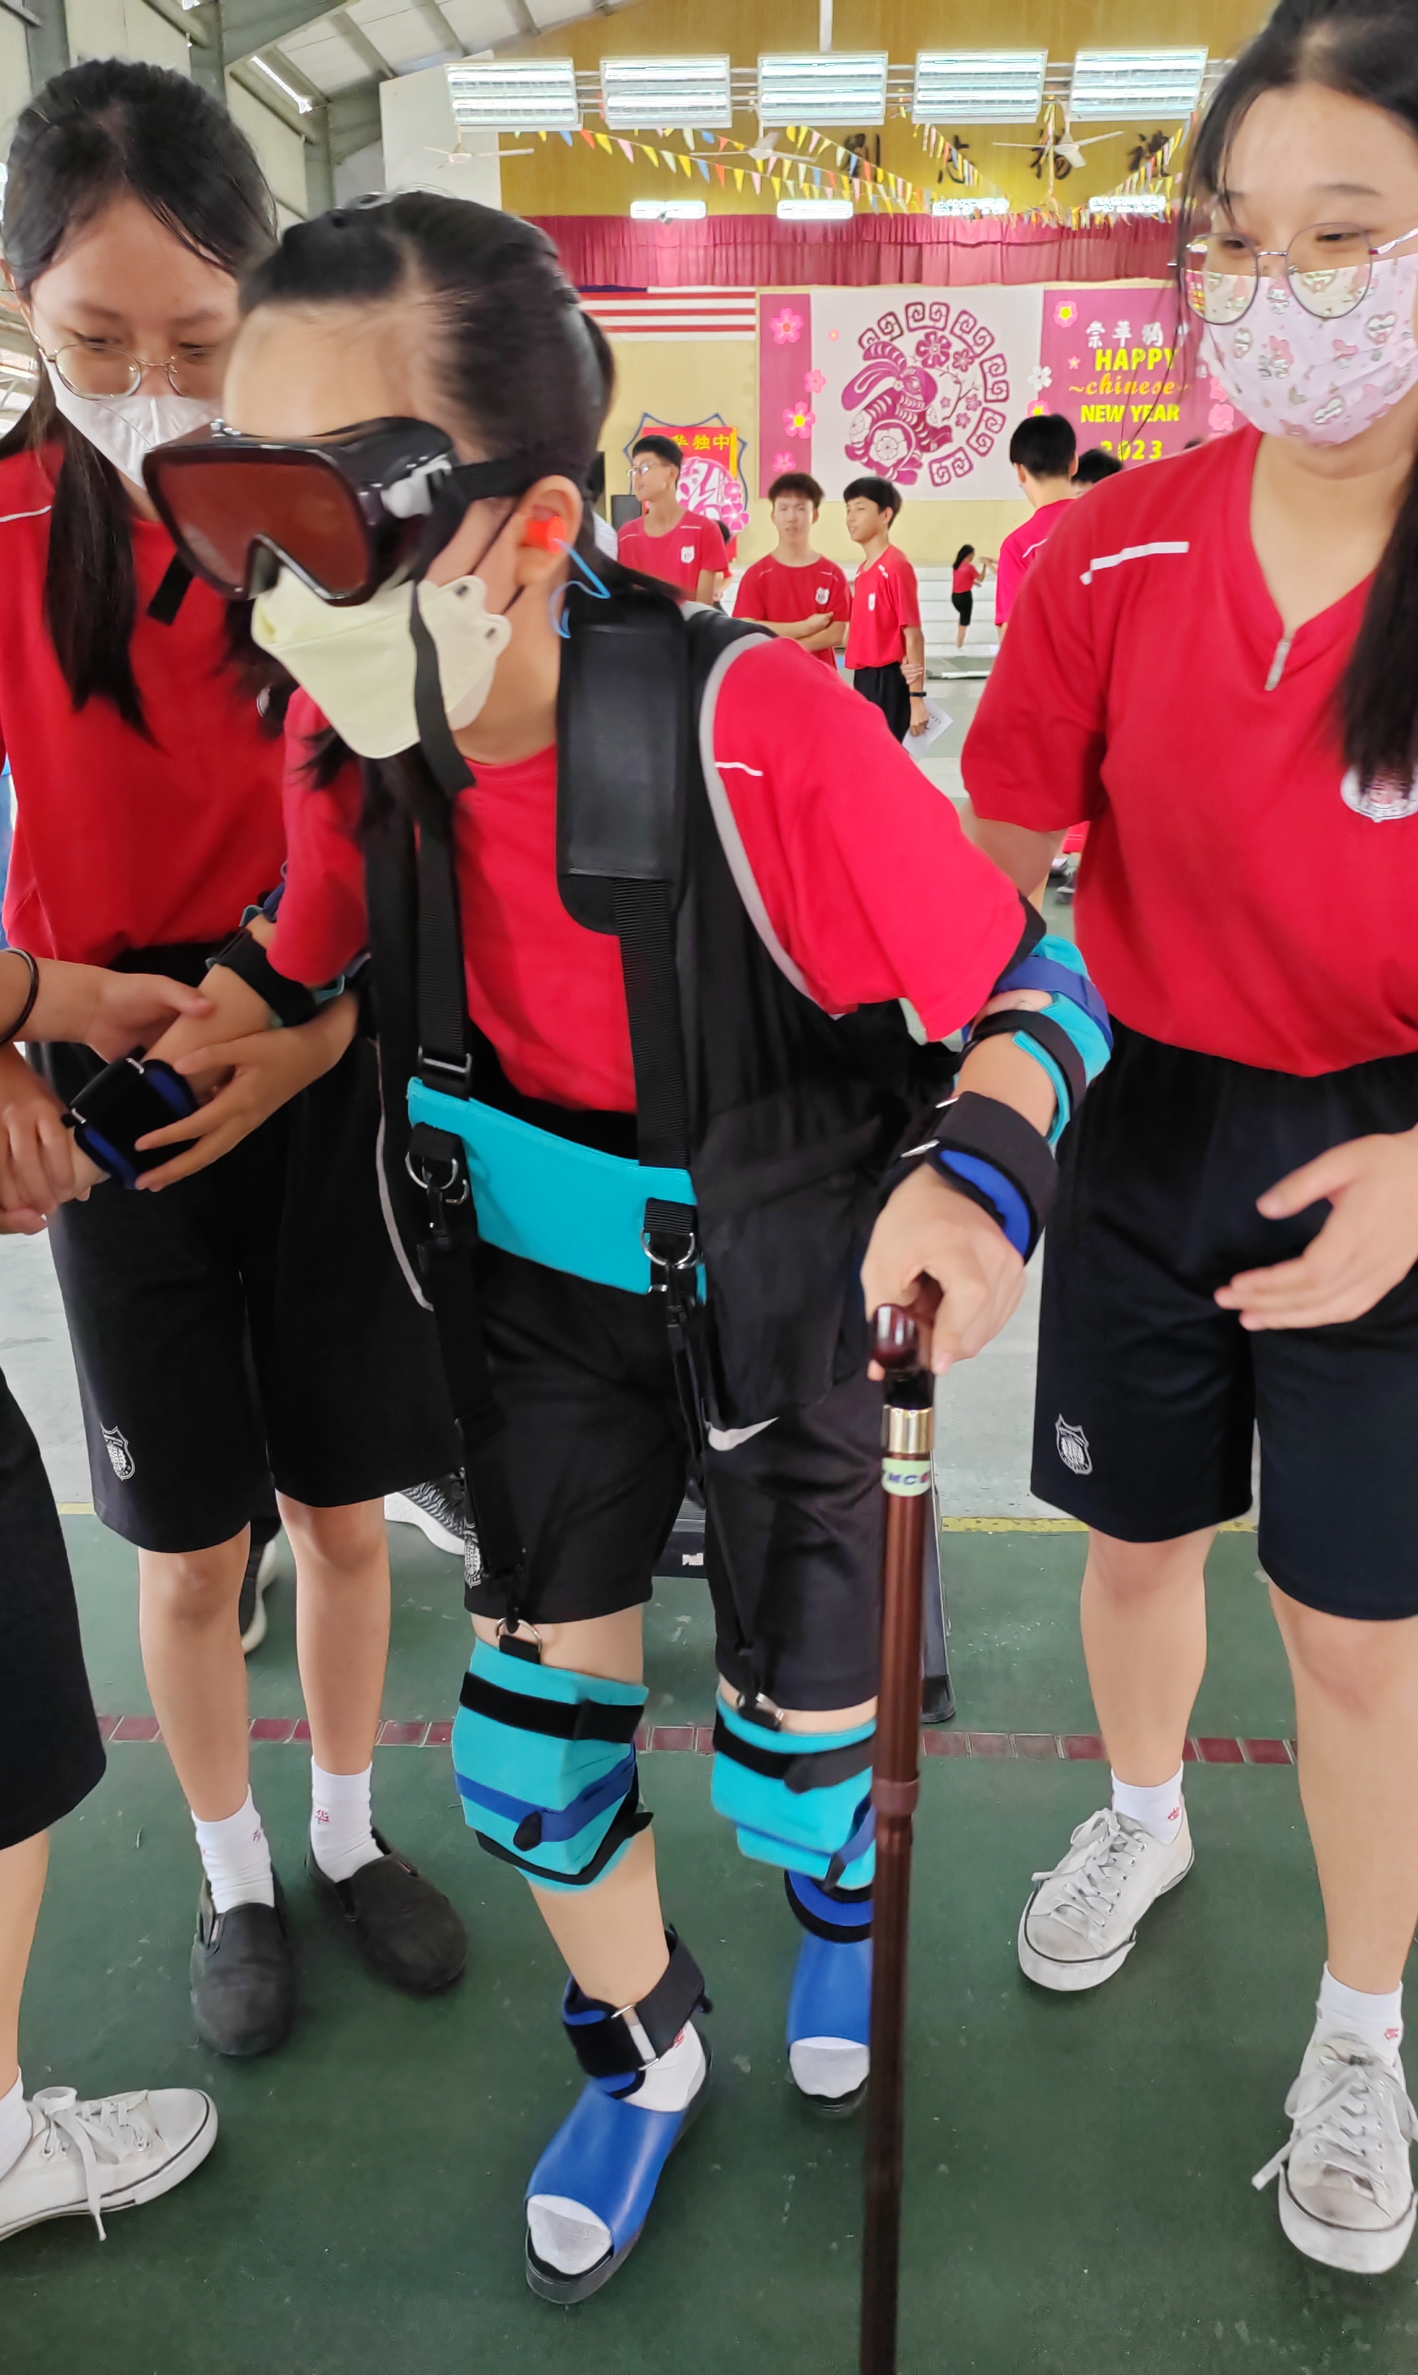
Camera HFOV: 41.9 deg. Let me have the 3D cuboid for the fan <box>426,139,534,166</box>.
[{"bbox_3d":[-2.424,-10.089,18.100,1.460,0.300,1.460,1,18,2],"label":"fan"}]

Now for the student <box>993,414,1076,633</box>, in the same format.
[{"bbox_3d":[1.024,-1.339,5.404,0.480,1.680,0.300,-9,20,-23],"label":"student"}]

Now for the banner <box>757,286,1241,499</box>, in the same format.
[{"bbox_3d":[5.442,-14.790,34.500,9.019,3.570,0.050,1,18,2],"label":"banner"}]

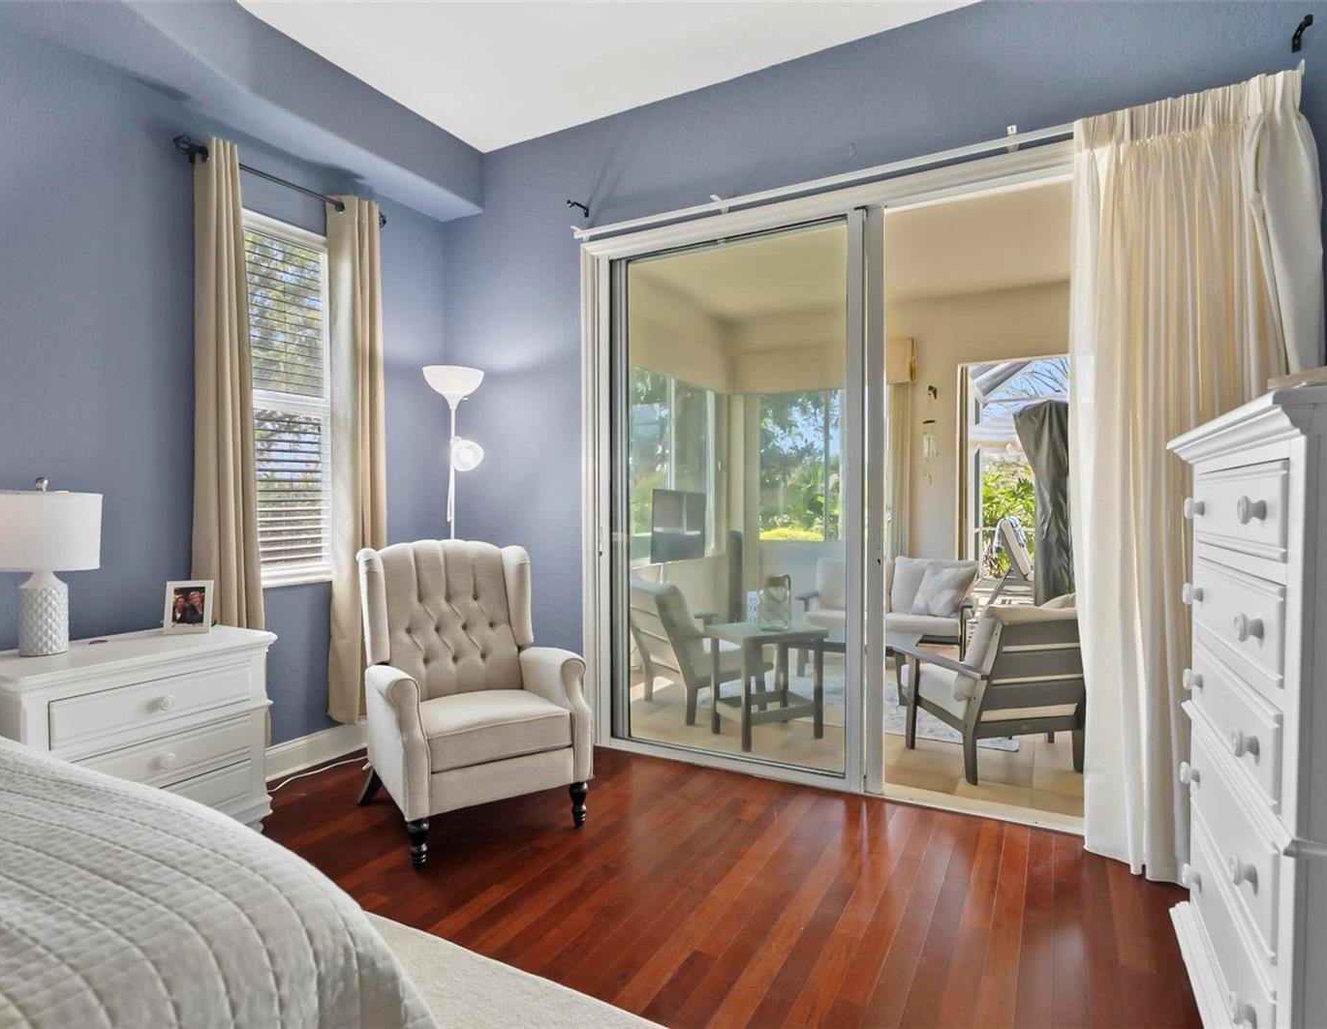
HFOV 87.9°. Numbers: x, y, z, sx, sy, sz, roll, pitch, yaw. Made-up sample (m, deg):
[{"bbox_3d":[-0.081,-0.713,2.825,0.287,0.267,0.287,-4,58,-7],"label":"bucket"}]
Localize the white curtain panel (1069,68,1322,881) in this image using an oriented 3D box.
[{"bbox_3d":[1.650,-0.088,2.169,0.630,2.450,0.170,0,1,27],"label":"white curtain panel"}]

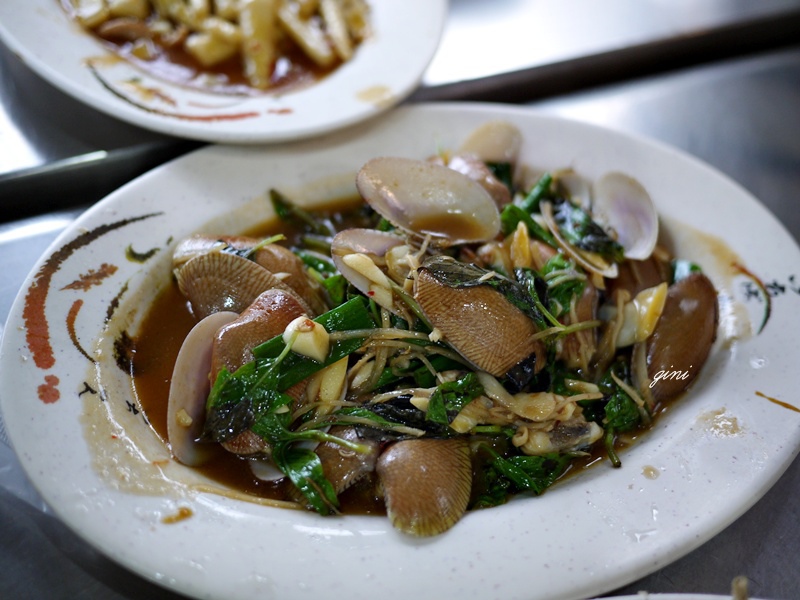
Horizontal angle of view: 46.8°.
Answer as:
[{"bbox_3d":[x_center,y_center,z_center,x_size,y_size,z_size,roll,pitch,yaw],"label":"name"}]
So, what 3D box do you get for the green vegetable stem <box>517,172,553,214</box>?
[{"bbox_3d":[0.052,-0.041,0.354,0.005,0.005,0.020,25,57,21],"label":"green vegetable stem"}]

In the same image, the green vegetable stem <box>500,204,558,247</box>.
[{"bbox_3d":[0.048,-0.027,0.342,0.021,0.007,0.008,30,53,11],"label":"green vegetable stem"}]

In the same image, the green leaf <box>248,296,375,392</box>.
[{"bbox_3d":[-0.029,0.015,0.310,0.041,0.006,0.019,-22,51,-12],"label":"green leaf"}]

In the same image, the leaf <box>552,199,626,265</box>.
[{"bbox_3d":[0.069,-0.026,0.346,0.015,0.010,0.036,-33,62,-22],"label":"leaf"}]

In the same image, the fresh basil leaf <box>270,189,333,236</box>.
[{"bbox_3d":[-0.041,-0.034,0.370,0.034,0.008,0.009,39,62,22],"label":"fresh basil leaf"}]

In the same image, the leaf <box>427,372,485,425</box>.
[{"bbox_3d":[0.017,0.032,0.301,0.014,0.010,0.023,29,59,17],"label":"leaf"}]

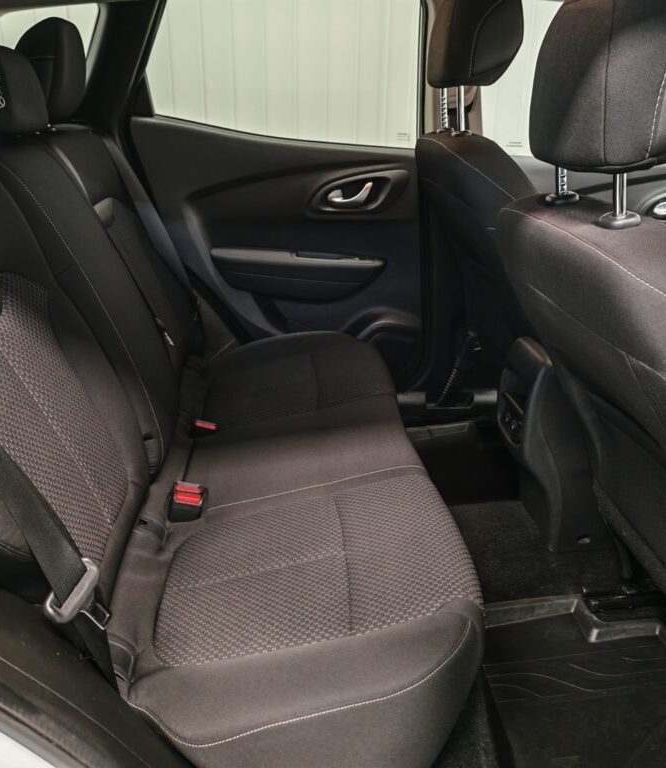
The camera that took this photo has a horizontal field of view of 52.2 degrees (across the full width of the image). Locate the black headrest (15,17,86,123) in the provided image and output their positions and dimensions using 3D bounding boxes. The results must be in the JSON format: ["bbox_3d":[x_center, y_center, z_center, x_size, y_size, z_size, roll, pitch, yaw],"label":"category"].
[{"bbox_3d":[-0.542,-0.595,1.303,0.120,0.187,0.225,-3,23,-2],"label":"black headrest"}]

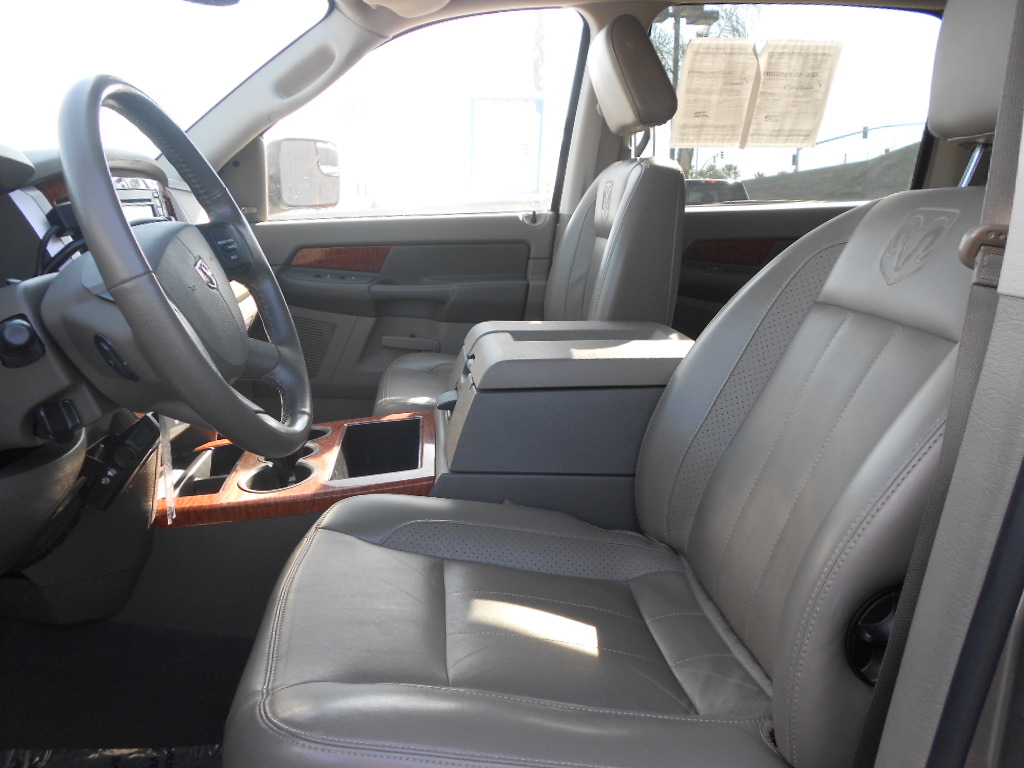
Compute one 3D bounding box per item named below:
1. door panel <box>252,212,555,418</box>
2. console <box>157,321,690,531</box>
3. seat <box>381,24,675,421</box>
[{"bbox_3d":[-0.311,-0.187,2.096,0.850,0.535,0.160,0,17,-5],"label":"door panel"},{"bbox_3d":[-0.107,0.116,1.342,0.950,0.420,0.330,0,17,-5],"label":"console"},{"bbox_3d":[0.003,-0.253,1.718,0.665,1.032,0.540,0,17,-5],"label":"seat"}]

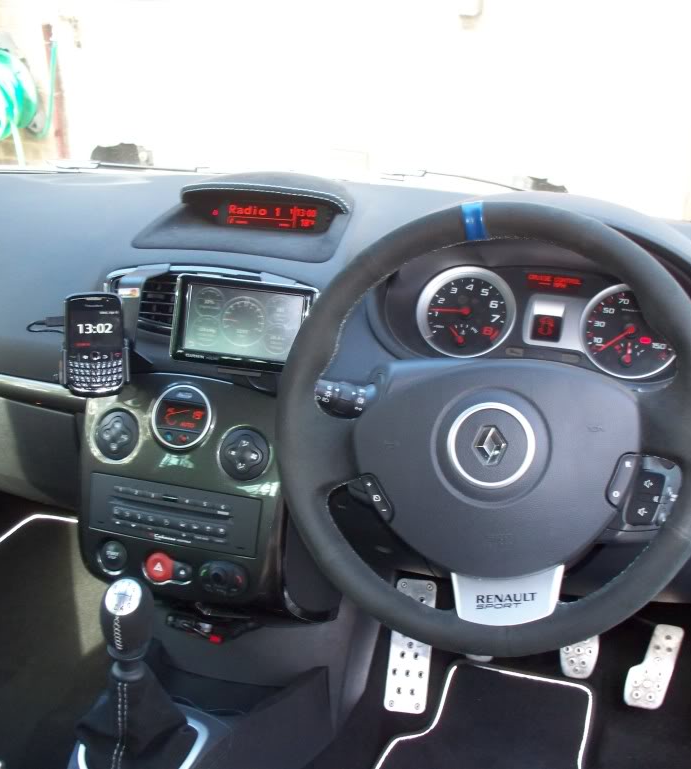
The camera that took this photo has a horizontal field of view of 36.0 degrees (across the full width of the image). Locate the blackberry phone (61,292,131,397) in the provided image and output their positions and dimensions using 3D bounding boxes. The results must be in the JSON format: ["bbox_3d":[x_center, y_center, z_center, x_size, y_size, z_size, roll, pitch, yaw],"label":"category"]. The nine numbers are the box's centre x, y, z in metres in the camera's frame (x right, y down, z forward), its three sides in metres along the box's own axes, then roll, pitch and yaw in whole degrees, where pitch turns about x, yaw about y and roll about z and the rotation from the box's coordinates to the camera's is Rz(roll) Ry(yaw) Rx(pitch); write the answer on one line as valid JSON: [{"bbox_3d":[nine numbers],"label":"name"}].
[{"bbox_3d":[-0.260,-0.041,1.107,0.060,0.109,0.015,-1,2,-2],"label":"blackberry phone"}]

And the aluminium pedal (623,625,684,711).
[{"bbox_3d":[0.425,0.388,1.465,0.056,0.114,0.020,17,-4,15],"label":"aluminium pedal"}]

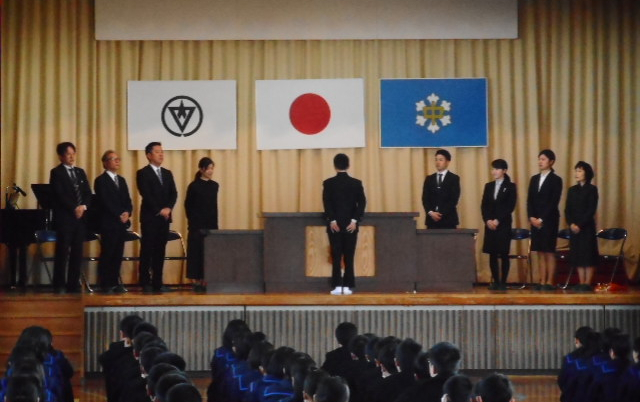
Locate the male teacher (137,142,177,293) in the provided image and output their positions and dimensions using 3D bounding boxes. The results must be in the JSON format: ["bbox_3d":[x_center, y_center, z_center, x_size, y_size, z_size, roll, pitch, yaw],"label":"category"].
[{"bbox_3d":[-1.930,0.199,33.600,0.480,1.795,0.340,0,0,-35],"label":"male teacher"}]

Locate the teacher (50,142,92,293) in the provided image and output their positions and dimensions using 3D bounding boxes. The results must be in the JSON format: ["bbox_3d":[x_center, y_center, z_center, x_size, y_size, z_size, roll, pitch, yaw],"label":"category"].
[{"bbox_3d":[-2.949,0.200,33.500,0.480,1.792,0.340,0,0,-30],"label":"teacher"}]

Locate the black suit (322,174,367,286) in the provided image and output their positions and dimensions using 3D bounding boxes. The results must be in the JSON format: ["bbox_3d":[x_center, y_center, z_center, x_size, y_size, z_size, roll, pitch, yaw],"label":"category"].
[{"bbox_3d":[0.287,0.345,33.100,0.500,1.369,0.280,0,0,0],"label":"black suit"}]

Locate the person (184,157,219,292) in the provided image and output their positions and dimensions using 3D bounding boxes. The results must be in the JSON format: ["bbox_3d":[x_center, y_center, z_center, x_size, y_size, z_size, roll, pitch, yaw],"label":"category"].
[{"bbox_3d":[-1.389,0.280,33.300,0.450,1.580,0.310,0,0,-42],"label":"person"}]

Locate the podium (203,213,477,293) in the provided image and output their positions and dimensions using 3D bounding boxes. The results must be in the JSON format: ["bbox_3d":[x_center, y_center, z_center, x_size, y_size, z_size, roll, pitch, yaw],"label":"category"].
[{"bbox_3d":[0.241,0.626,34.200,3.320,0.962,0.700,0,0,0],"label":"podium"}]

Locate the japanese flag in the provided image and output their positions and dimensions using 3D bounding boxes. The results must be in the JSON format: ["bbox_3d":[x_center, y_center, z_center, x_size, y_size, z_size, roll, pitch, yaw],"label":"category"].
[{"bbox_3d":[-0.115,-1.101,36.000,1.370,0.891,0.040,0,0,0],"label":"japanese flag"}]

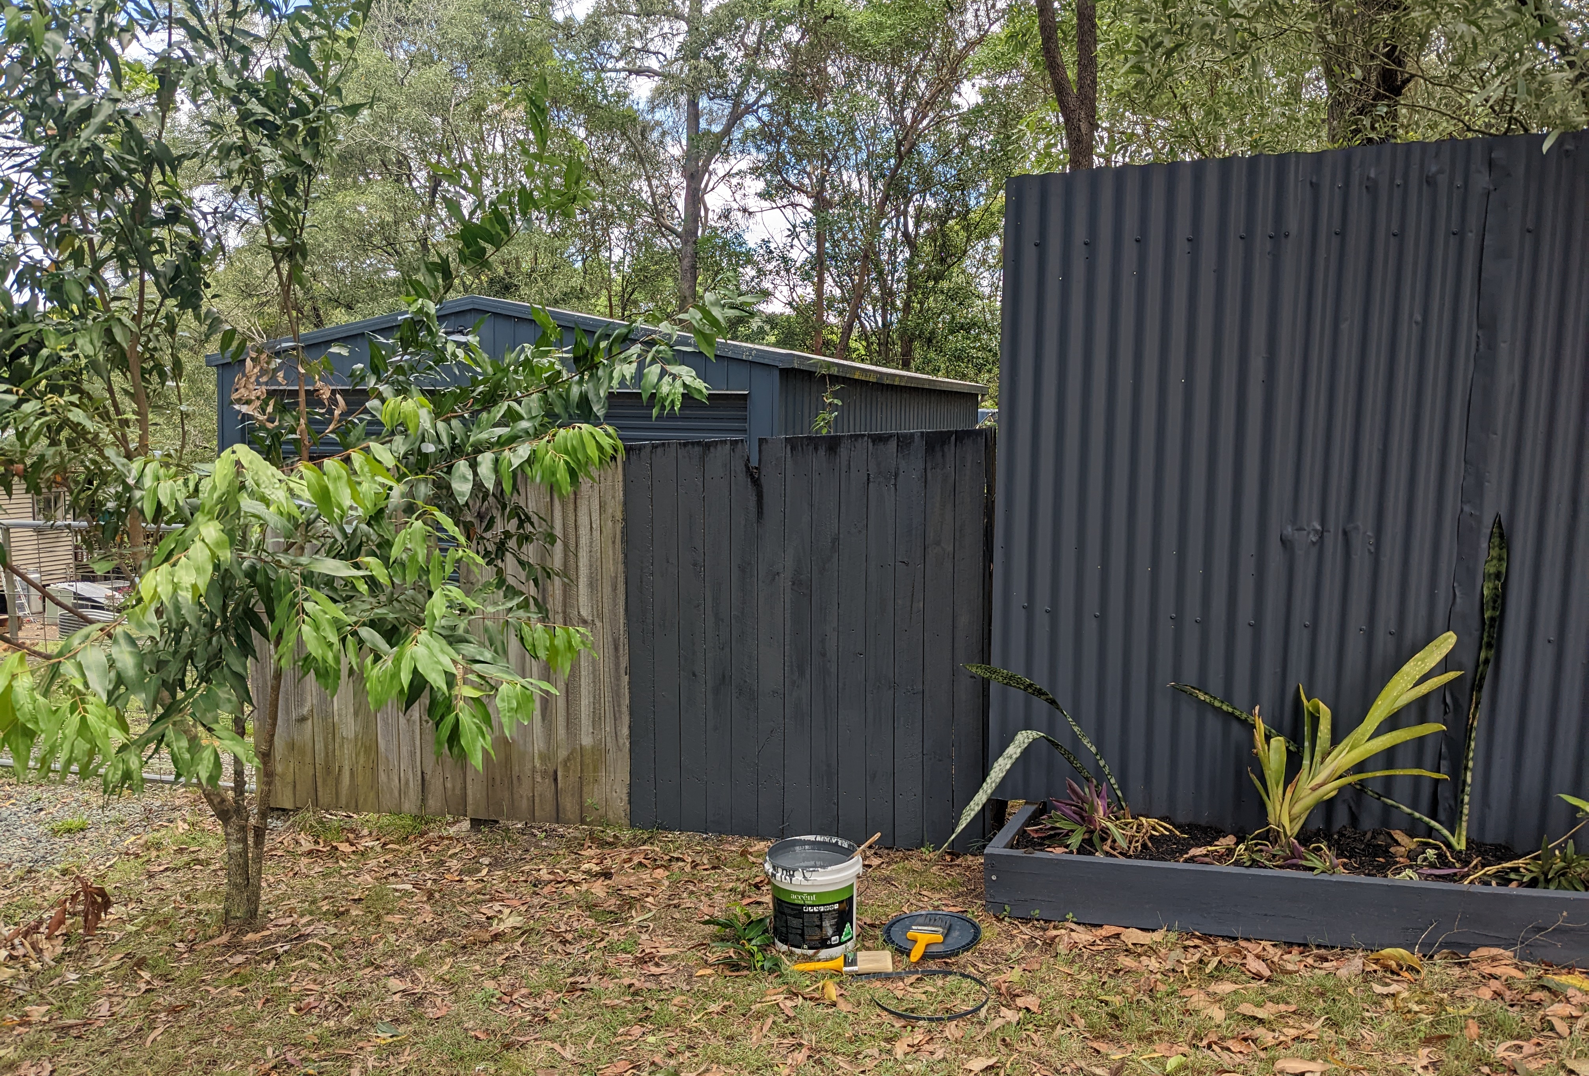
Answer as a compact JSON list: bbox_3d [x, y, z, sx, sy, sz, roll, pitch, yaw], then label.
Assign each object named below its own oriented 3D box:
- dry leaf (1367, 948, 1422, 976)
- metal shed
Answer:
[{"bbox_3d":[1.481,1.042,3.052,0.132,0.046,0.055,1,7,20],"label":"dry leaf"},{"bbox_3d":[-1.397,-0.930,14.785,5.860,3.073,8.500,3,6,19],"label":"metal shed"}]

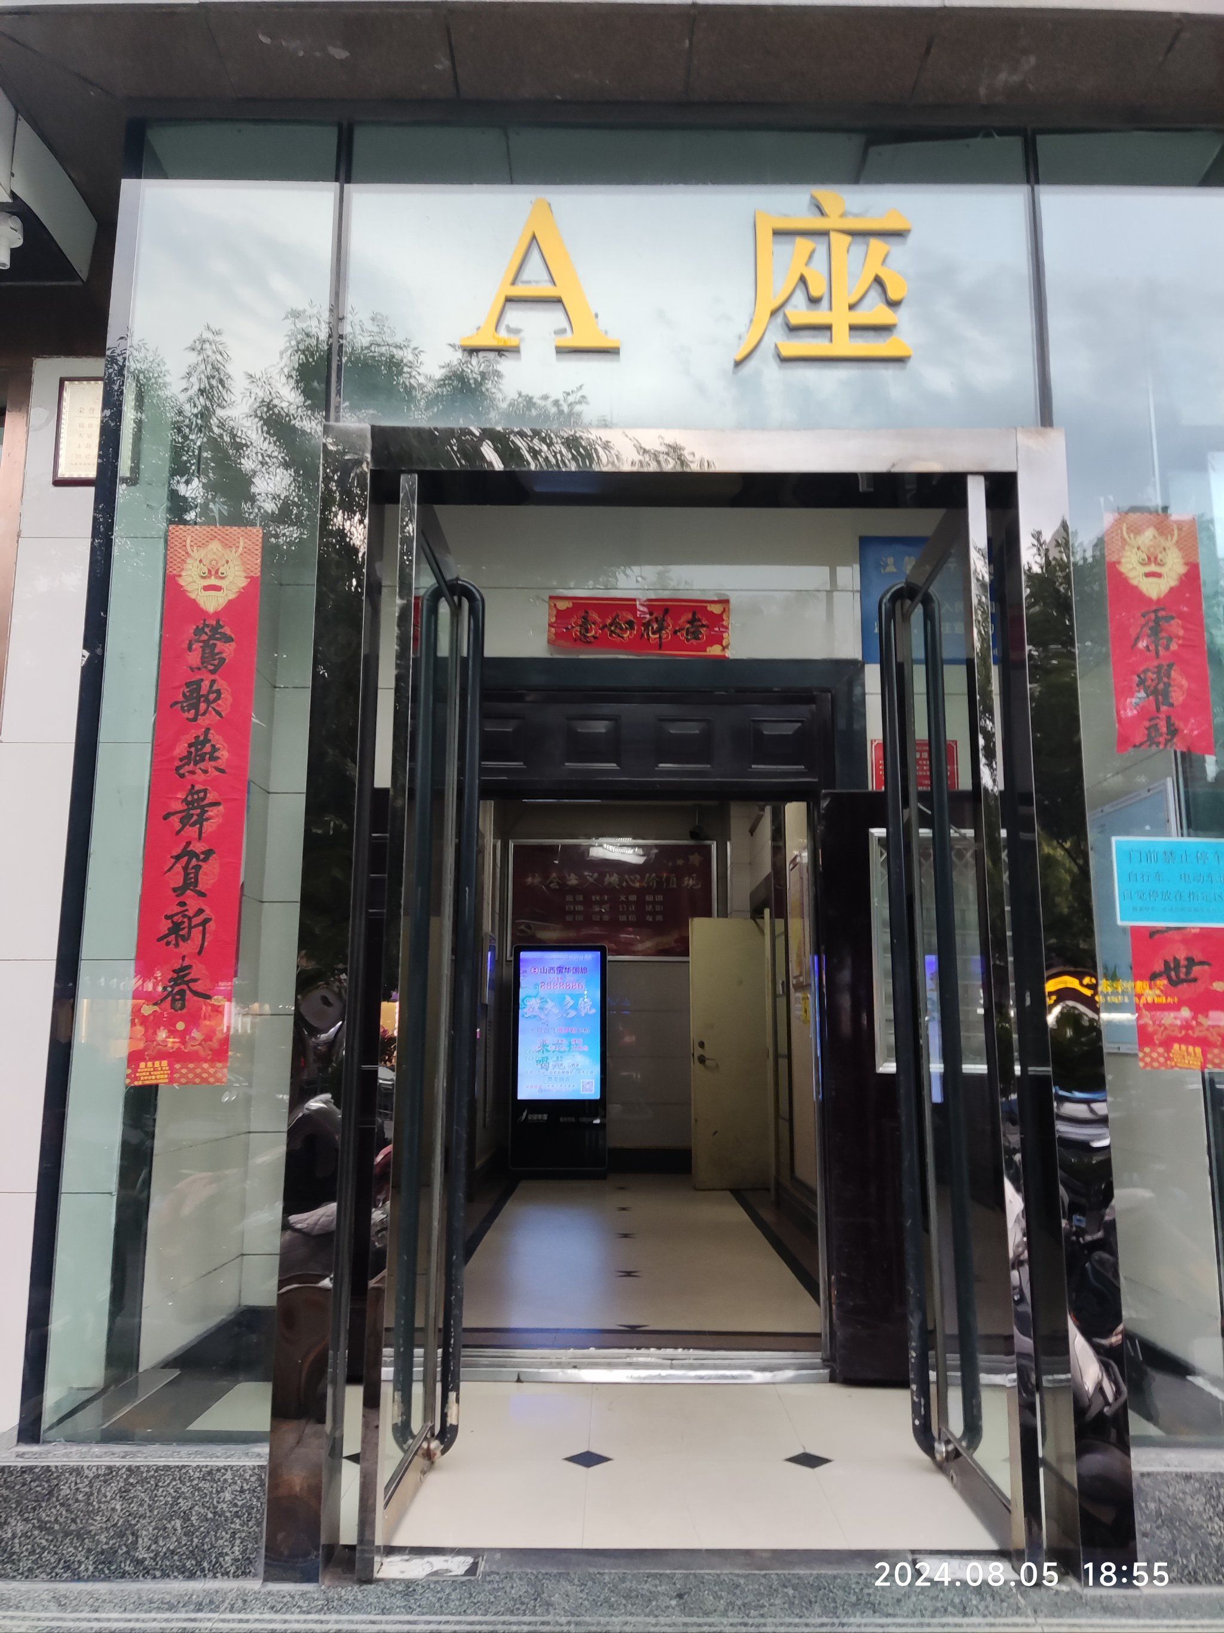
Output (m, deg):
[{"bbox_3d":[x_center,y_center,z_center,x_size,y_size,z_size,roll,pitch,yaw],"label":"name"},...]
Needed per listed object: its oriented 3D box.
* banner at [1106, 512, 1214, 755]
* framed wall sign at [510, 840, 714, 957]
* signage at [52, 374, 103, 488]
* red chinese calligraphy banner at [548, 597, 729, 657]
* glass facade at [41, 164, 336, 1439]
[{"bbox_3d":[1.387,-0.466,2.989,0.245,0.630,0.020,0,-10,0],"label":"banner"},{"bbox_3d":[0.008,0.699,9.992,1.740,0.980,0.040,0,-10,0],"label":"framed wall sign"},{"bbox_3d":[-1.505,-1.131,3.443,0.250,0.345,0.030,0,-10,0],"label":"signage"},{"bbox_3d":[0.099,-0.714,4.372,0.670,0.215,0.020,0,-10,0],"label":"red chinese calligraphy banner"},{"bbox_3d":[-1.030,-0.185,2.946,0.540,3.240,0.050,0,-10,0],"label":"glass facade"}]

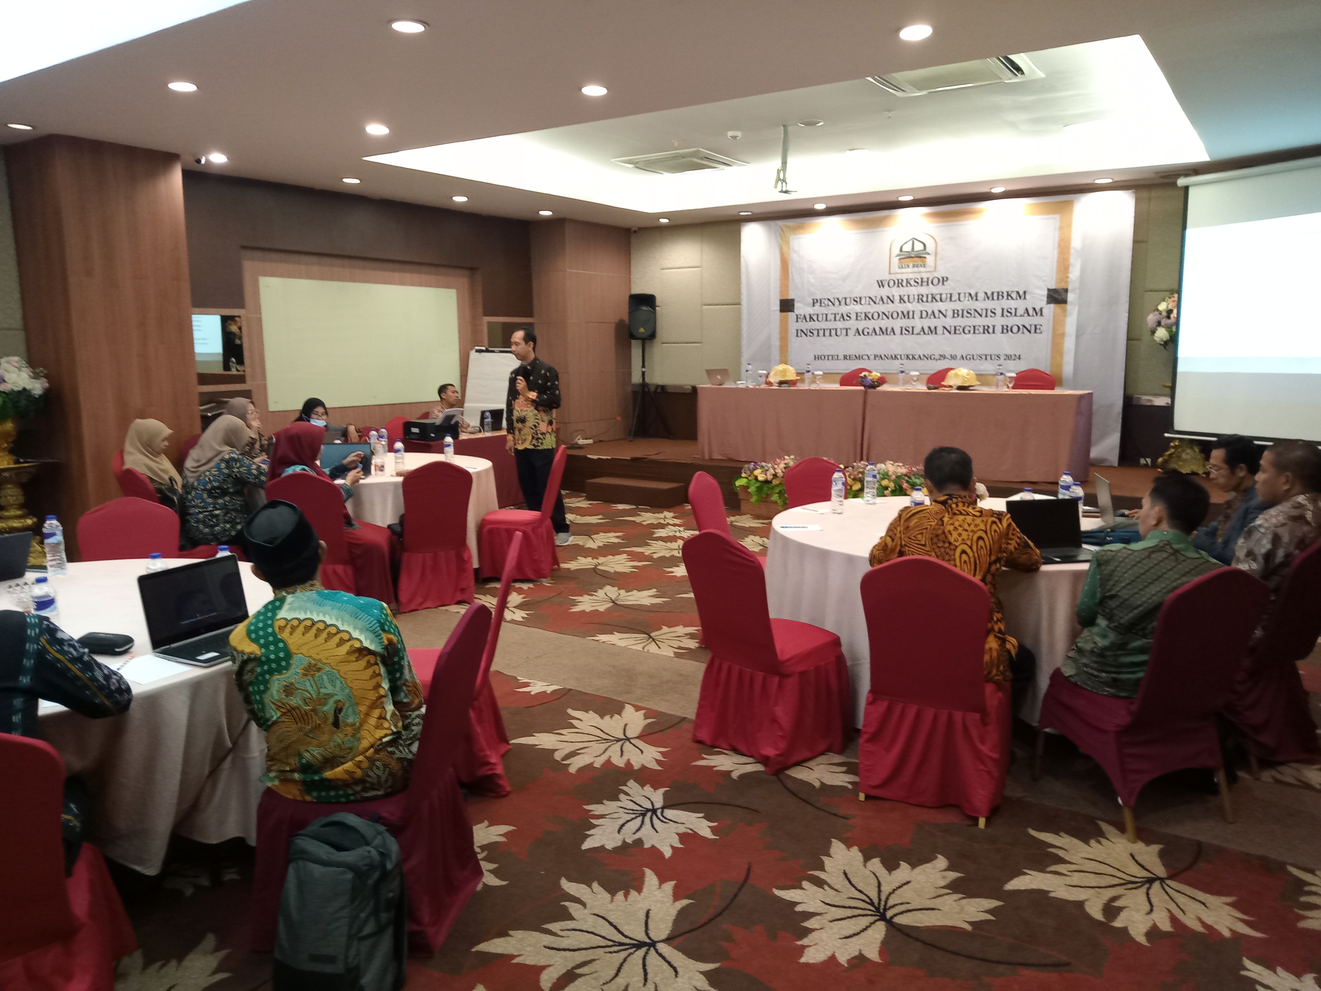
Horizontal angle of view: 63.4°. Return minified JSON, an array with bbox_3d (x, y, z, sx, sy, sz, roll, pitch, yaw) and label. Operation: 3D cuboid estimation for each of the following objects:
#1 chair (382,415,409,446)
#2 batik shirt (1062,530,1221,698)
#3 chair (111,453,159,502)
[{"bbox_3d":[-2.269,-0.297,10.204,0.591,0.896,0.448,5,10,34],"label":"chair"},{"bbox_3d":[1.535,0.362,3.468,0.480,0.530,0.360,-3,8,-13],"label":"batik shirt"},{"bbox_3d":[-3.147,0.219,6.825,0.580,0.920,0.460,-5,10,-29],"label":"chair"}]

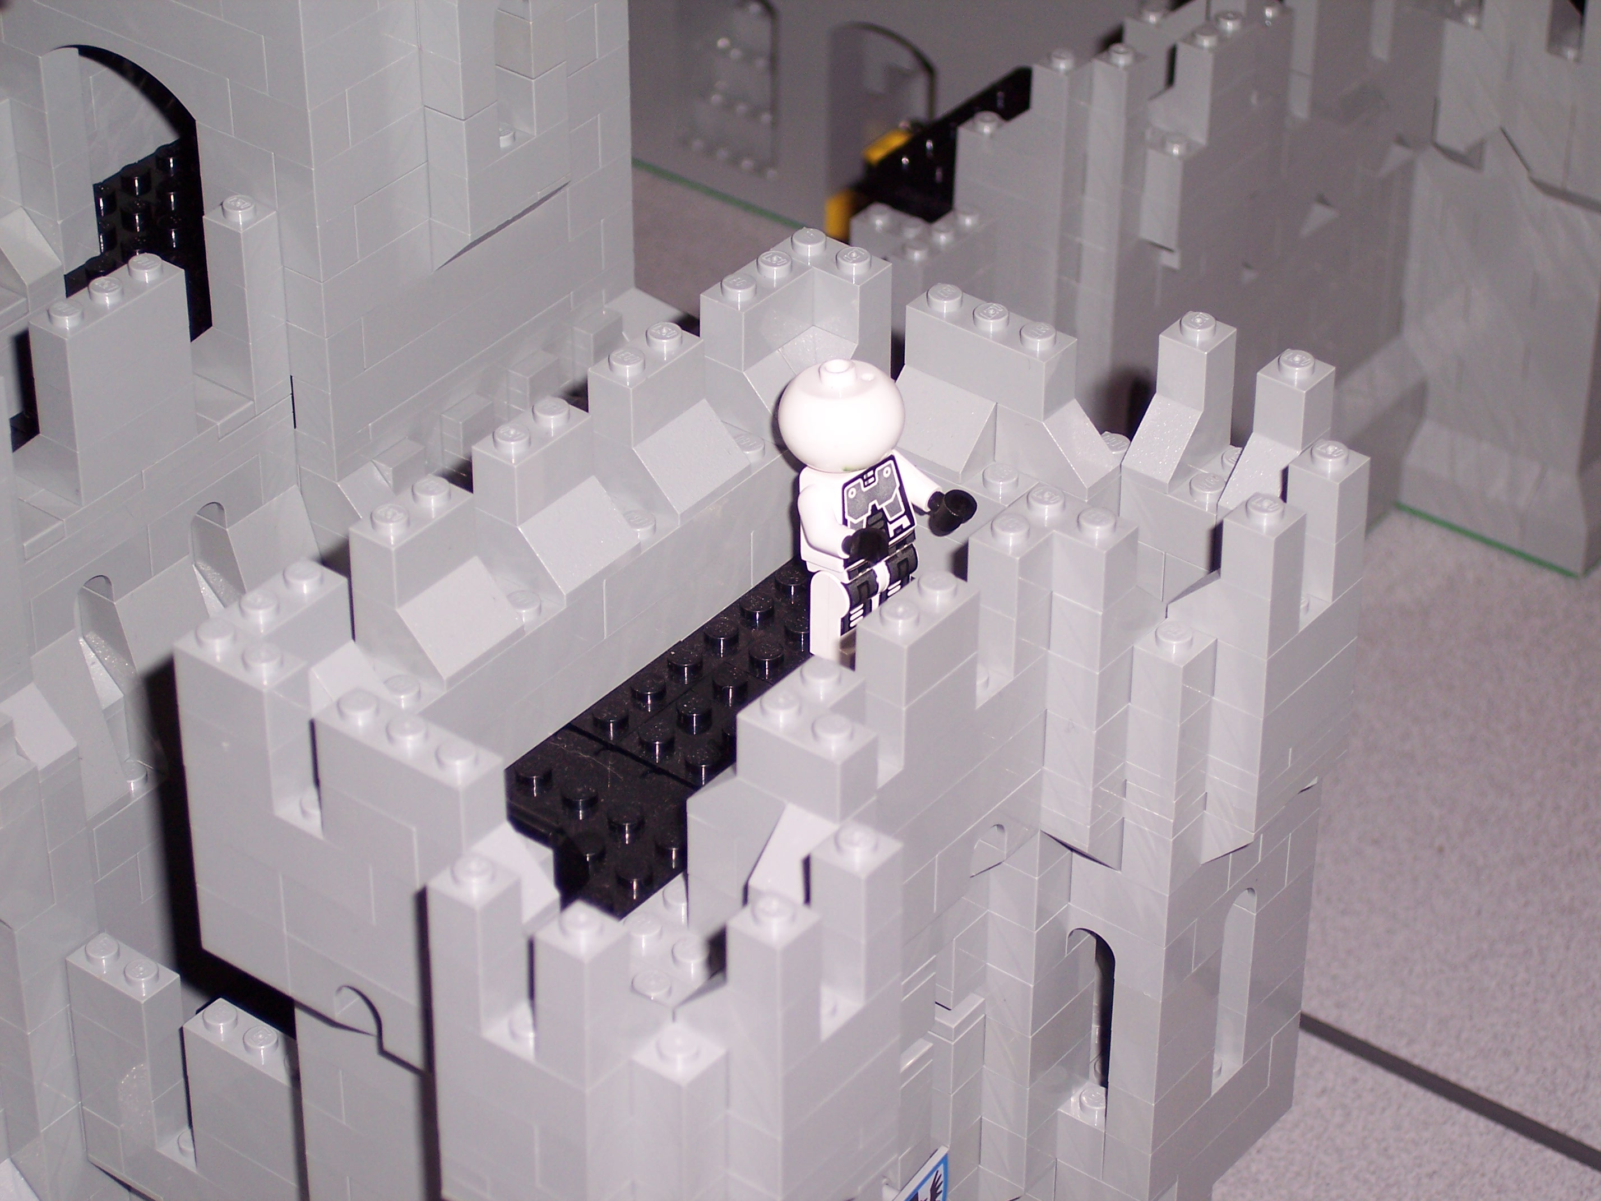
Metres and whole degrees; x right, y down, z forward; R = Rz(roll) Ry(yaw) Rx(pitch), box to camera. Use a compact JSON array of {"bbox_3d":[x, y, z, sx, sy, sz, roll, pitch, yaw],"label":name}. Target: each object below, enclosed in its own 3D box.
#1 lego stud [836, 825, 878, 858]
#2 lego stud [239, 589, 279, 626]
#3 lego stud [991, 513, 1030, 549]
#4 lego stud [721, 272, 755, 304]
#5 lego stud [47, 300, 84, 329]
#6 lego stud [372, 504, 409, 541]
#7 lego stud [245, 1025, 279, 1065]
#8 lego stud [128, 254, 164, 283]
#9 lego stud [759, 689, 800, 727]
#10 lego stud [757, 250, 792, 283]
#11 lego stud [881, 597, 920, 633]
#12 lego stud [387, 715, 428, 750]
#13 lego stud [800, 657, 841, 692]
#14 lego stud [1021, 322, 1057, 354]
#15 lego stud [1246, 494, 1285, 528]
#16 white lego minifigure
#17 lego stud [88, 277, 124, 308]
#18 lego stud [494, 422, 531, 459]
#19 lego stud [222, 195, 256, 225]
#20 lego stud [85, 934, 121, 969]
[{"bbox_3d":[0.007,0.028,0.566,0.005,0.002,0.005,0,36,0],"label":"lego stud"},{"bbox_3d":[-0.068,0.001,0.605,0.005,0.002,0.005,0,36,0],"label":"lego stud"},{"bbox_3d":[0.027,-0.009,0.619,0.005,0.002,0.005,0,36,0],"label":"lego stud"},{"bbox_3d":[-0.009,-0.043,0.668,0.005,0.002,0.005,0,36,0],"label":"lego stud"},{"bbox_3d":[-0.105,-0.041,0.684,0.005,0.002,0.005,0,36,0],"label":"lego stud"},{"bbox_3d":[-0.053,-0.010,0.620,0.005,0.002,0.005,0,36,0],"label":"lego stud"},{"bbox_3d":[-0.078,0.064,0.700,0.005,0.002,0.005,0,36,0],"label":"lego stud"},{"bbox_3d":[-0.095,-0.049,0.701,0.005,0.002,0.005,0,36,0],"label":"lego stud"},{"bbox_3d":[-0.003,0.013,0.588,0.005,0.002,0.005,0,36,0],"label":"lego stud"},{"bbox_3d":[-0.004,-0.047,0.672,0.005,0.002,0.005,0,36,0],"label":"lego stud"},{"bbox_3d":[0.013,0.002,0.604,0.005,0.002,0.005,0,36,0],"label":"lego stud"},{"bbox_3d":[-0.048,0.016,0.584,0.005,0.002,0.005,0,36,0],"label":"lego stud"},{"bbox_3d":[0.002,0.009,0.594,0.005,0.002,0.005,0,36,0],"label":"lego stud"},{"bbox_3d":[0.033,-0.036,0.658,0.005,0.002,0.005,0,36,0],"label":"lego stud"},{"bbox_3d":[0.060,-0.012,0.624,0.005,0.002,0.005,0,36,0],"label":"lego stud"},{"bbox_3d":[0.009,-0.012,0.655,0.025,0.044,0.024,25,42,30],"label":"white lego minifigure"},{"bbox_3d":[-0.101,-0.045,0.696,0.005,0.002,0.005,0,36,0],"label":"lego stud"},{"bbox_3d":[-0.038,-0.021,0.636,0.005,0.002,0.005,0,36,0],"label":"lego stud"},{"bbox_3d":[-0.084,-0.058,0.716,0.005,0.002,0.005,0,36,0],"label":"lego stud"},{"bbox_3d":[-0.104,0.053,0.716,0.005,0.002,0.005,25,42,30],"label":"lego stud"}]

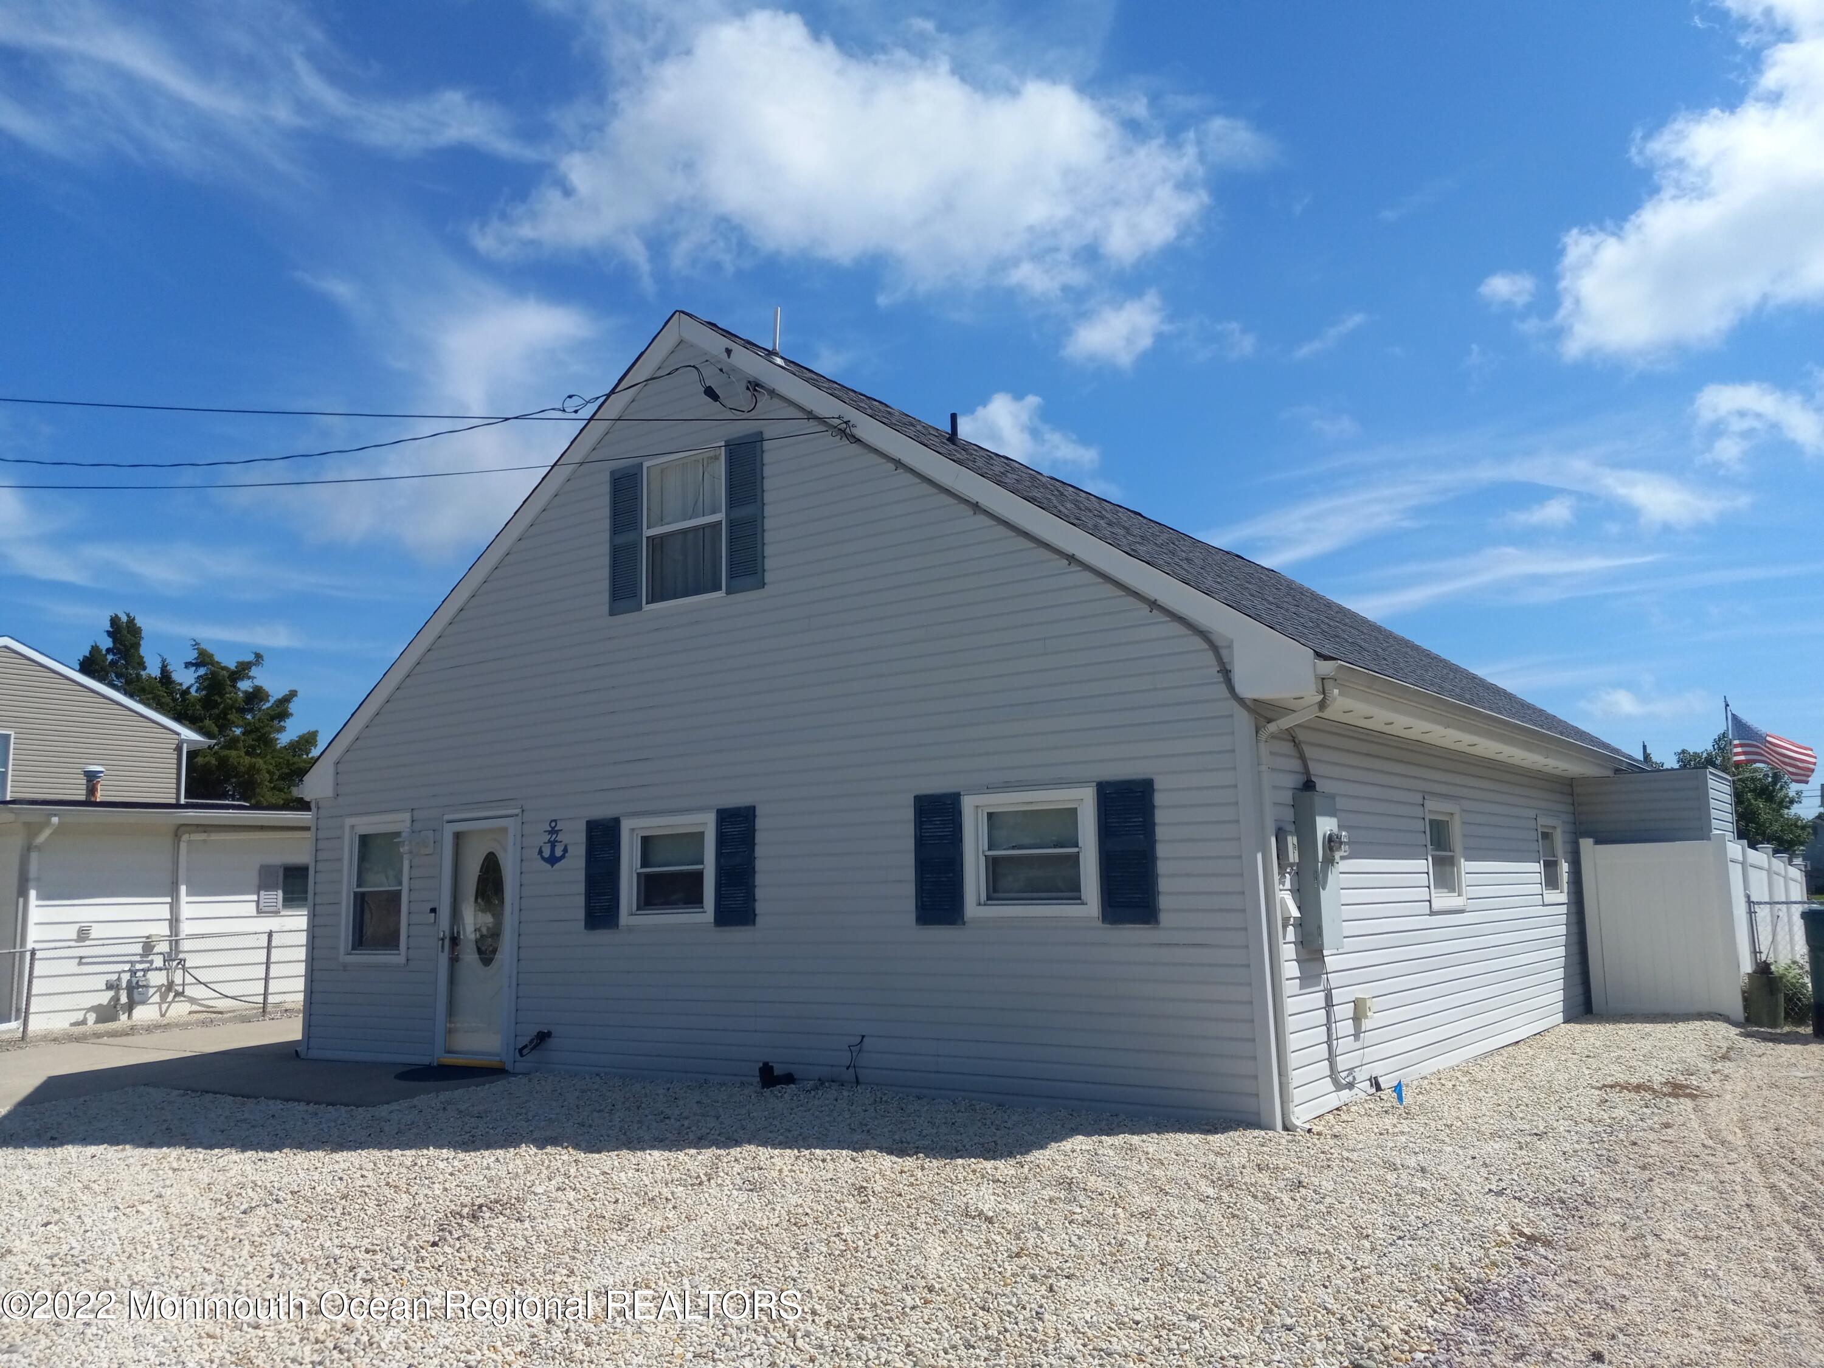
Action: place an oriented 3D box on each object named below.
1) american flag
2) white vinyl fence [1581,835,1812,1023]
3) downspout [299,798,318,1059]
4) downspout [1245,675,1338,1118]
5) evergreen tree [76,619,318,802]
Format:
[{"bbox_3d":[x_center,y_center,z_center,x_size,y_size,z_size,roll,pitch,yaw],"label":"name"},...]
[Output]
[{"bbox_3d":[16.953,1.248,28.000,1.600,1.280,0.320,-6,-10,31],"label":"american flag"},{"bbox_3d":[9.534,2.825,17.042,1.400,1.860,6.800,-7,-10,35],"label":"white vinyl fence"},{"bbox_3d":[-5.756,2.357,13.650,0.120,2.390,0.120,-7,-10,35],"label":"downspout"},{"bbox_3d":[2.244,1.225,7.996,0.460,2.490,0.110,-7,-10,35],"label":"downspout"},{"bbox_3d":[-17.447,2.588,34.384,5.440,8.530,5.170,3,-9,-27],"label":"evergreen tree"}]

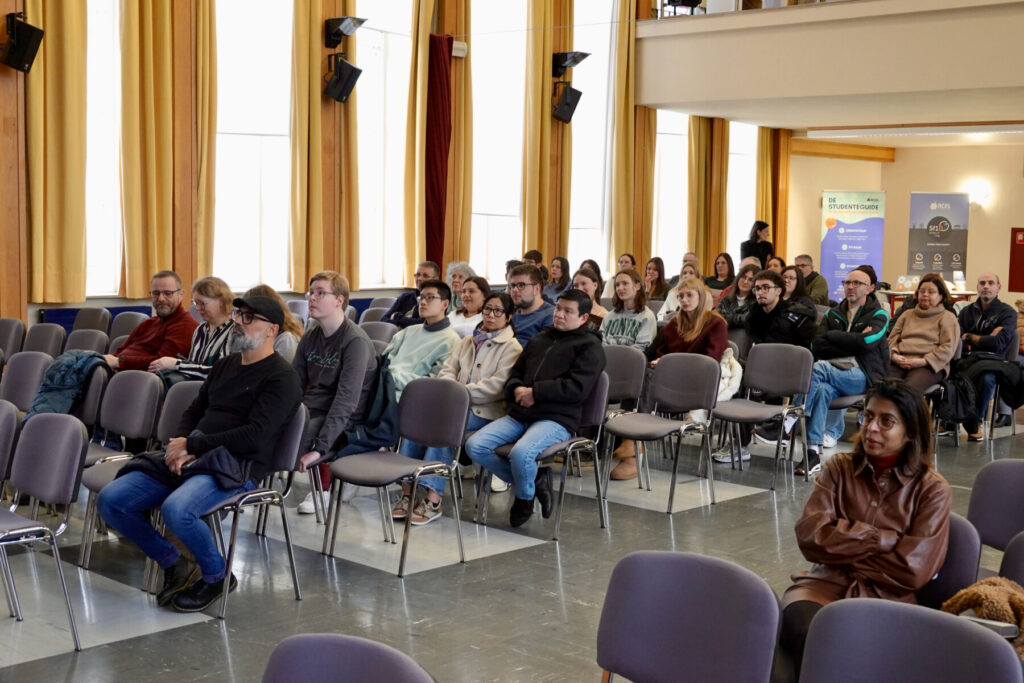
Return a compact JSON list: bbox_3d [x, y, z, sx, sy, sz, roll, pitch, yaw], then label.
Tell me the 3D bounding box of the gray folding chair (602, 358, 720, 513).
[{"bbox_3d":[0.827,0.487,7.600,0.525,0.820,0.540,6,7,44],"label":"gray folding chair"}]

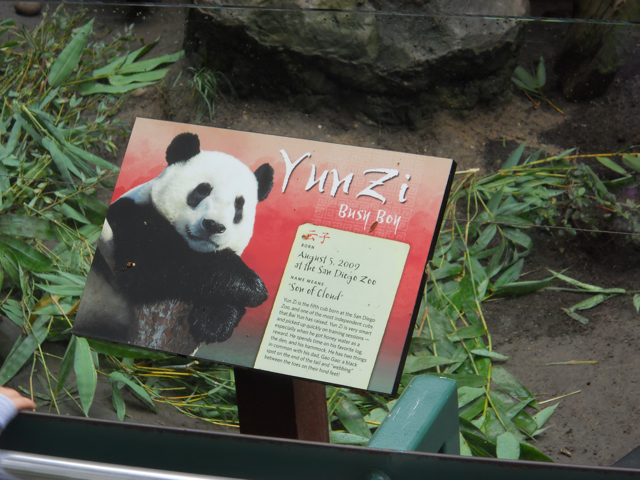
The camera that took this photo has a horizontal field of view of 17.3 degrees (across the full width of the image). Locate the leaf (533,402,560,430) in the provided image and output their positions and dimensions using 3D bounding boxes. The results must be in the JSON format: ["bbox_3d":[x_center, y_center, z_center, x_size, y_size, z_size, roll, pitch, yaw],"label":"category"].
[{"bbox_3d":[0.424,0.328,3.926,0.029,0.029,0.088,17,33,36],"label":"leaf"}]

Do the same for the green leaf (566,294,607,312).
[{"bbox_3d":[0.506,0.119,3.971,0.079,0.025,0.022,-20,28,-32],"label":"green leaf"}]

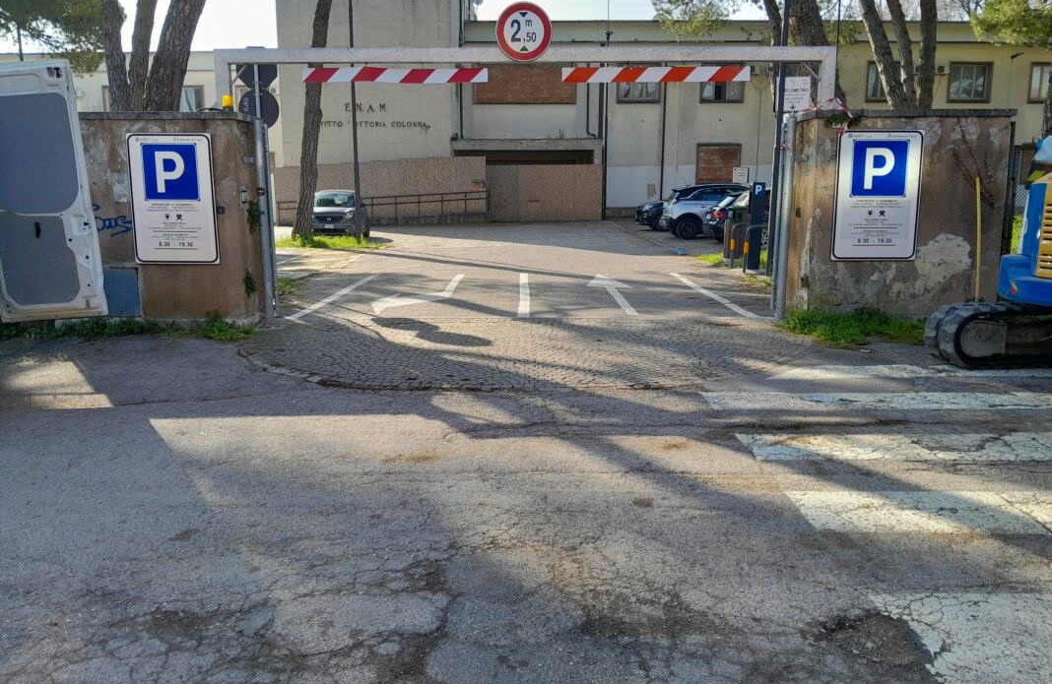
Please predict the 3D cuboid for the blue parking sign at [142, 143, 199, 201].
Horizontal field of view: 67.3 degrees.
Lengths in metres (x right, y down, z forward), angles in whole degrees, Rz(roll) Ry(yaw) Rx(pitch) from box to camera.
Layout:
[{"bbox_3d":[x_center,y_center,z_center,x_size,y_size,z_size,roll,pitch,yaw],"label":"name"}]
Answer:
[{"bbox_3d":[-3.851,-1.848,8.570,0.600,0.600,0.030,0,10,0],"label":"blue parking sign"}]

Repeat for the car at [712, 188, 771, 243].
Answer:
[{"bbox_3d":[7.200,-3.273,20.852,4.150,1.540,1.780,0,10,-2],"label":"car"}]

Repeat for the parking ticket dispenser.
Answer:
[{"bbox_3d":[4.360,-2.190,14.950,0.280,1.620,0.280,0,10,0],"label":"parking ticket dispenser"}]

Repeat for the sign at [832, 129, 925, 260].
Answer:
[{"bbox_3d":[3.752,-1.564,8.420,0.910,1.400,0.030,0,10,0],"label":"sign"}]

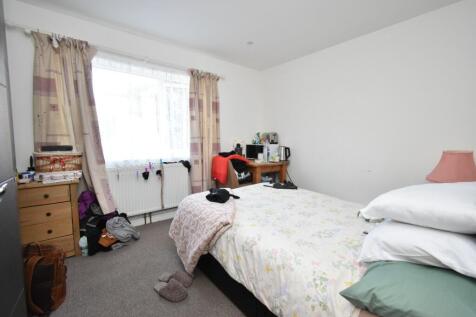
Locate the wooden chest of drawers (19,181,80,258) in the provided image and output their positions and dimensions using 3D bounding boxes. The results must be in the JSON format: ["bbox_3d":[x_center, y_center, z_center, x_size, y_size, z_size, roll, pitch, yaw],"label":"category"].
[{"bbox_3d":[-1.843,0.578,1.874,0.580,0.745,0.365,-4,8,-38],"label":"wooden chest of drawers"}]

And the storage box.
[{"bbox_3d":[-1.722,0.037,1.920,0.325,0.155,0.220,-4,8,-38],"label":"storage box"}]

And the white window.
[{"bbox_3d":[-1.198,-0.552,2.535,1.270,1.210,0.100,-4,8,-38],"label":"white window"}]

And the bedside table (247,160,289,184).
[{"bbox_3d":[0.311,0.450,3.344,0.750,0.755,0.660,-4,8,-38],"label":"bedside table"}]

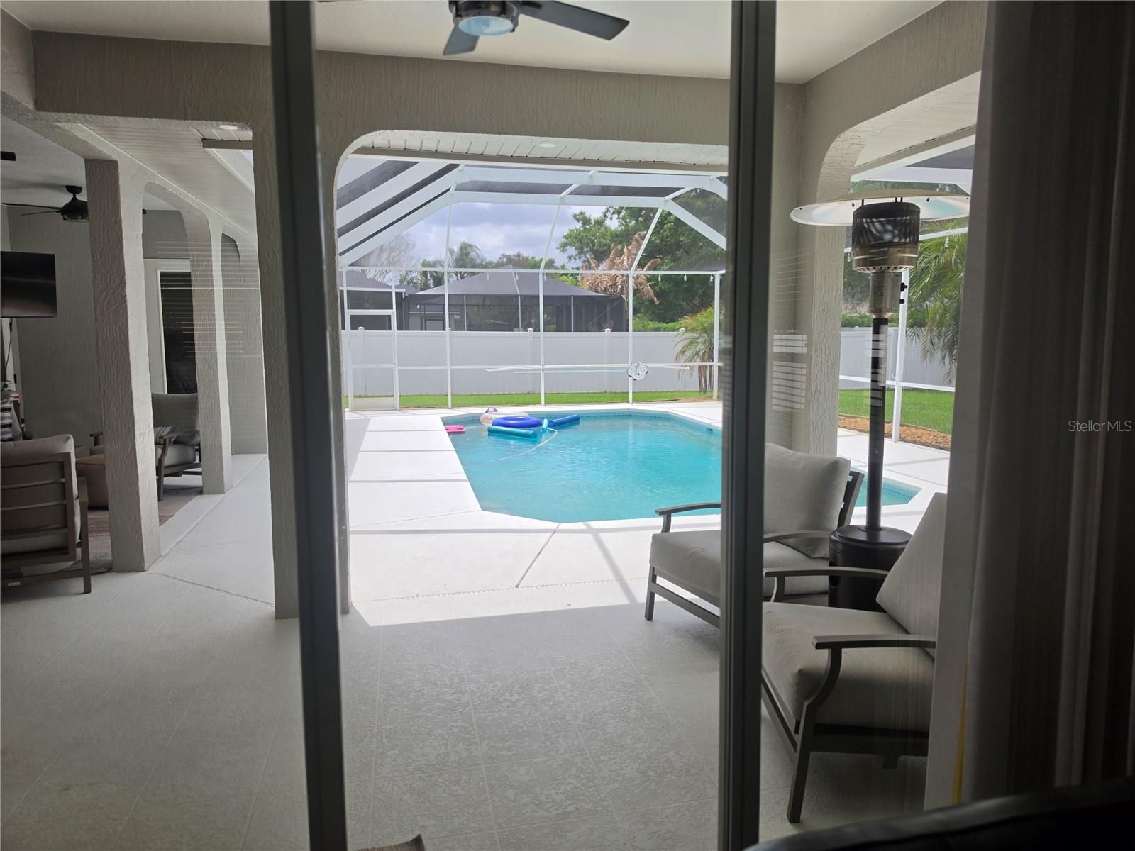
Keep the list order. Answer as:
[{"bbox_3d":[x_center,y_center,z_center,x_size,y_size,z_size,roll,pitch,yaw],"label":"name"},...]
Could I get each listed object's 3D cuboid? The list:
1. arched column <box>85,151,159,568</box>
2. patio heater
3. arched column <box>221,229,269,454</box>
[{"bbox_3d":[-2.987,-0.373,5.087,0.210,2.660,0.395,-1,7,-12],"label":"arched column"},{"bbox_3d":[1.425,0.054,3.514,0.820,2.220,0.820,-1,7,-12],"label":"patio heater"},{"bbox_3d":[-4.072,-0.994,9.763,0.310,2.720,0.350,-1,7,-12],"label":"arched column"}]

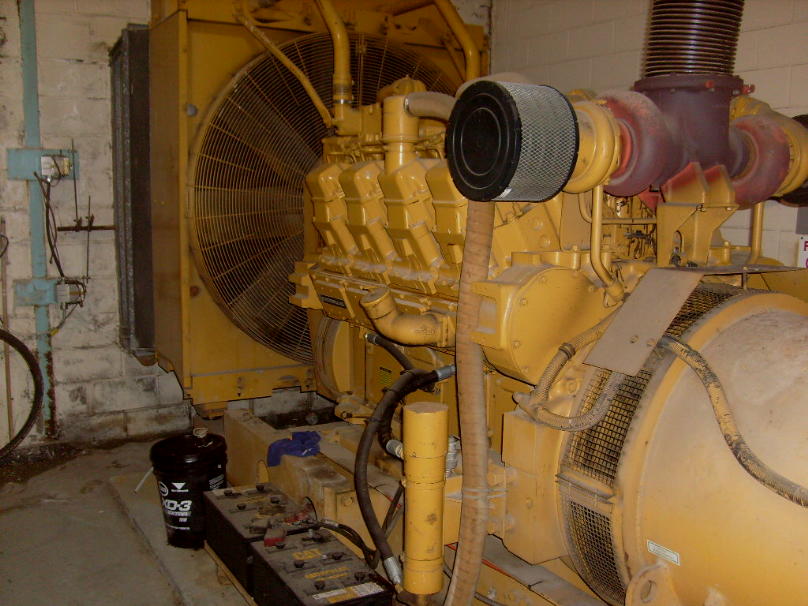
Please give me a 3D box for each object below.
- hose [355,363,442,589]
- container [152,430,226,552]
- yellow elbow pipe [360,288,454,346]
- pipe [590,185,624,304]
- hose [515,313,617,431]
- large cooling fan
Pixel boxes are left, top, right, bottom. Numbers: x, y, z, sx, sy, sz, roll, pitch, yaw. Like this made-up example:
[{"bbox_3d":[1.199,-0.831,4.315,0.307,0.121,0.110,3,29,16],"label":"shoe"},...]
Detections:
[{"bbox_3d":[-0.019,0.512,2.440,0.240,0.640,0.220,-3,9,-30],"label":"hose"},{"bbox_3d":[-0.908,0.799,3.526,0.312,0.410,0.312,0,10,16],"label":"container"},{"bbox_3d":[0.007,0.043,2.420,0.250,0.165,0.130,-3,9,-30],"label":"yellow elbow pipe"},{"bbox_3d":[0.530,-0.152,2.130,0.100,0.310,0.050,-3,9,-30],"label":"pipe"},{"bbox_3d":[0.384,0.162,1.930,0.180,0.270,0.200,-3,9,-30],"label":"hose"},{"bbox_3d":[-0.247,-0.499,4.086,1.630,1.630,0.200,-3,9,-30],"label":"large cooling fan"}]

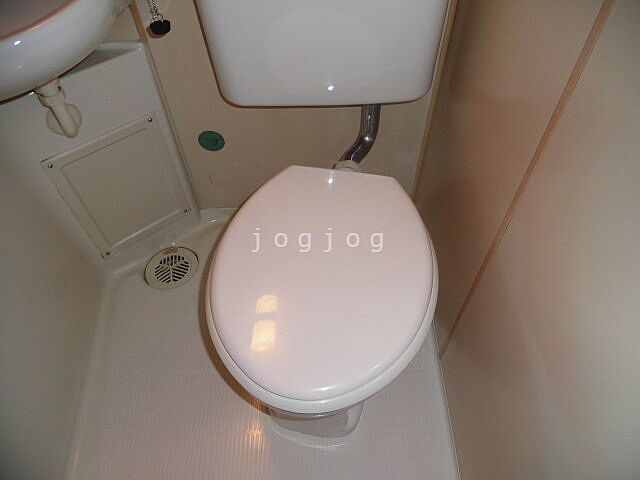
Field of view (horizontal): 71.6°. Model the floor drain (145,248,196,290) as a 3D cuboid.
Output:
[{"bbox_3d":[-0.388,0.075,1.169,0.139,0.012,0.139,-1,51,0],"label":"floor drain"}]

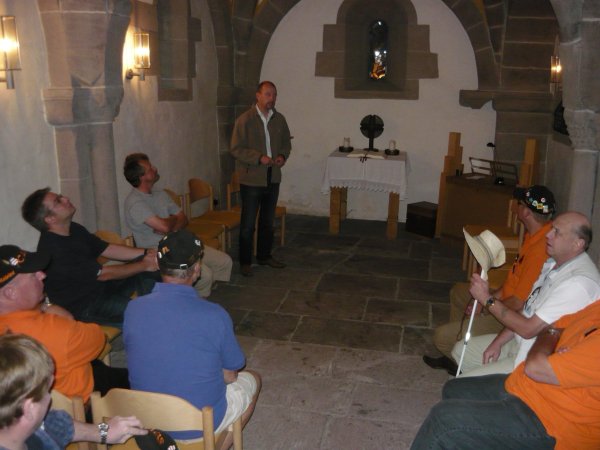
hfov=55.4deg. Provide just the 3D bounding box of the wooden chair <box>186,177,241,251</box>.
[{"bbox_3d":[-0.841,-0.053,5.825,0.530,0.830,0.500,7,15,25],"label":"wooden chair"}]

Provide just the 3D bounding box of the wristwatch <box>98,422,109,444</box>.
[{"bbox_3d":[-0.653,0.693,1.900,0.037,0.050,0.060,-4,14,-17],"label":"wristwatch"}]

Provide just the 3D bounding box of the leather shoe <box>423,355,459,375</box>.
[{"bbox_3d":[0.915,0.881,3.615,0.285,0.105,0.100,8,16,28],"label":"leather shoe"}]

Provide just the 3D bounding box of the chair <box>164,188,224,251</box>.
[{"bbox_3d":[-1.011,0.072,5.310,0.530,0.830,0.500,4,14,15],"label":"chair"}]

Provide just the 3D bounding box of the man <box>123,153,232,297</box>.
[{"bbox_3d":[-0.890,0.127,4.232,0.760,1.240,0.540,5,14,17],"label":"man"}]

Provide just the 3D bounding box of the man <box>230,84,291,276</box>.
[{"bbox_3d":[-0.367,-0.429,5.383,0.540,1.780,0.380,-9,17,-34],"label":"man"}]

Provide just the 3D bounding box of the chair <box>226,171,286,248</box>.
[{"bbox_3d":[-0.491,-0.153,6.244,0.530,0.830,0.500,10,17,34],"label":"chair"}]

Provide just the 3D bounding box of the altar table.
[{"bbox_3d":[0.819,-0.387,7.020,0.920,0.935,0.880,4,14,15],"label":"altar table"}]

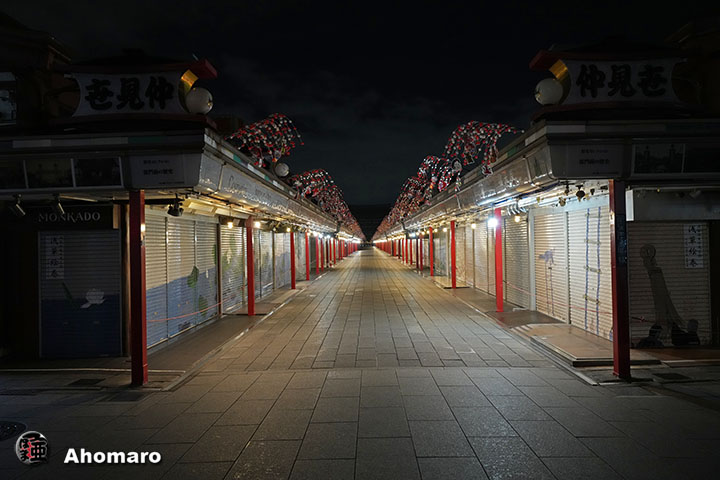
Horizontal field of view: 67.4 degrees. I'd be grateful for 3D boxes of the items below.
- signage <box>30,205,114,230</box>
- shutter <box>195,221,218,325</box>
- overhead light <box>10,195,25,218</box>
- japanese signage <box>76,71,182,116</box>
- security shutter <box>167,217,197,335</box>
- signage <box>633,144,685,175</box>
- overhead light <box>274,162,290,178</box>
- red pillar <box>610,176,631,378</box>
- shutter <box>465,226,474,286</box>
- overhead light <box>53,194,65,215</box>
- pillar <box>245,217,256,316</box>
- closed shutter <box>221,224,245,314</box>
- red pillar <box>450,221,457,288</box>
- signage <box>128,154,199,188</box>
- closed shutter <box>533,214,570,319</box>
[{"bbox_3d":[-4.187,-0.343,7.891,1.252,0.334,0.067,-1,0,1],"label":"signage"},{"bbox_3d":[-3.323,0.689,11.801,0.092,2.088,1.513,-1,0,1],"label":"shutter"},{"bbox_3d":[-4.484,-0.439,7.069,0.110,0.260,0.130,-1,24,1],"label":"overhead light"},{"bbox_3d":[-2.852,-1.793,6.653,1.361,0.518,0.117,-1,0,1],"label":"japanese signage"},{"bbox_3d":[-3.351,0.672,10.239,0.092,2.096,1.518,-1,0,1],"label":"security shutter"},{"bbox_3d":[3.366,-0.908,6.090,0.588,0.334,0.042,-1,0,1],"label":"signage"},{"bbox_3d":[-1.885,-1.691,13.137,0.350,0.370,0.350,-1,0,1],"label":"overhead light"},{"bbox_3d":[3.324,0.491,6.890,0.145,2.520,0.155,-1,0,1],"label":"red pillar"},{"bbox_3d":[4.033,0.609,19.826,0.092,2.104,1.631,-1,0,1],"label":"shutter"},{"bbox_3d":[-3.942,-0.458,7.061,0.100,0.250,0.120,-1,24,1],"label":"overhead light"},{"bbox_3d":[-2.761,0.637,13.638,0.140,2.520,0.150,-1,0,1],"label":"pillar"},{"bbox_3d":[-3.431,0.775,14.599,0.070,2.180,2.400,-1,0,1],"label":"closed shutter"},{"bbox_3d":[3.277,0.502,18.731,0.134,2.321,0.134,-1,0,1],"label":"red pillar"},{"bbox_3d":[-2.284,-0.800,6.308,0.850,0.400,0.060,-1,11,1],"label":"signage"},{"bbox_3d":[4.072,0.532,11.569,0.070,2.200,2.180,-1,0,1],"label":"closed shutter"}]

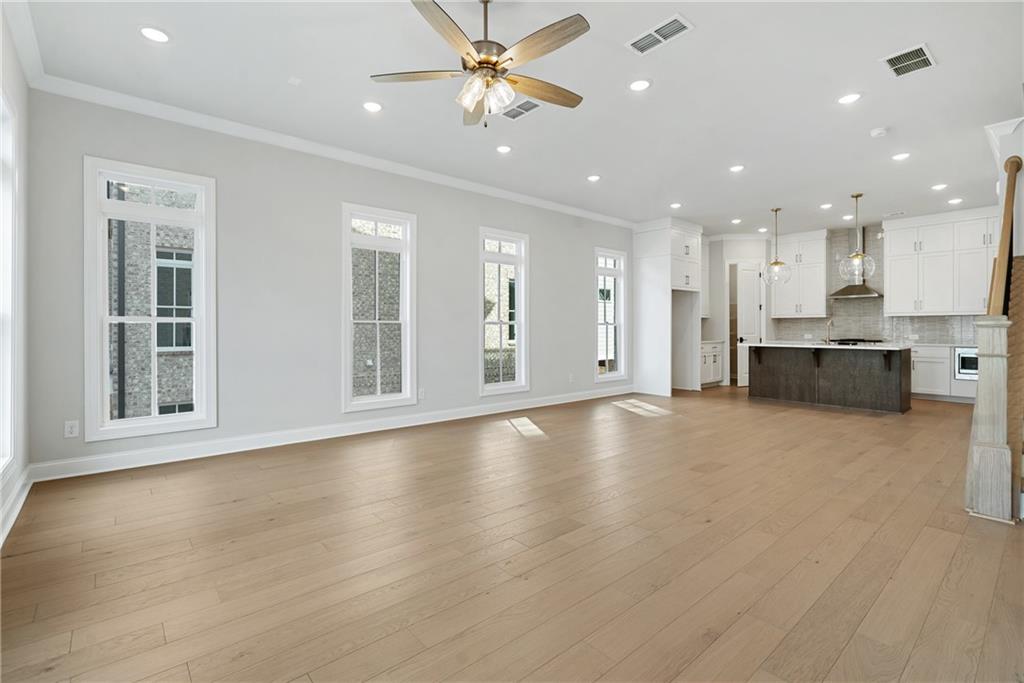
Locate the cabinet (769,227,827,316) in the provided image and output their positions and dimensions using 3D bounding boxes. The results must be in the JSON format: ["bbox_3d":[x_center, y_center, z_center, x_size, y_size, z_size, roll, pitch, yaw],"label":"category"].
[{"bbox_3d":[5.733,-1.299,9.004,0.340,1.668,0.947,-1,2,-40],"label":"cabinet"}]

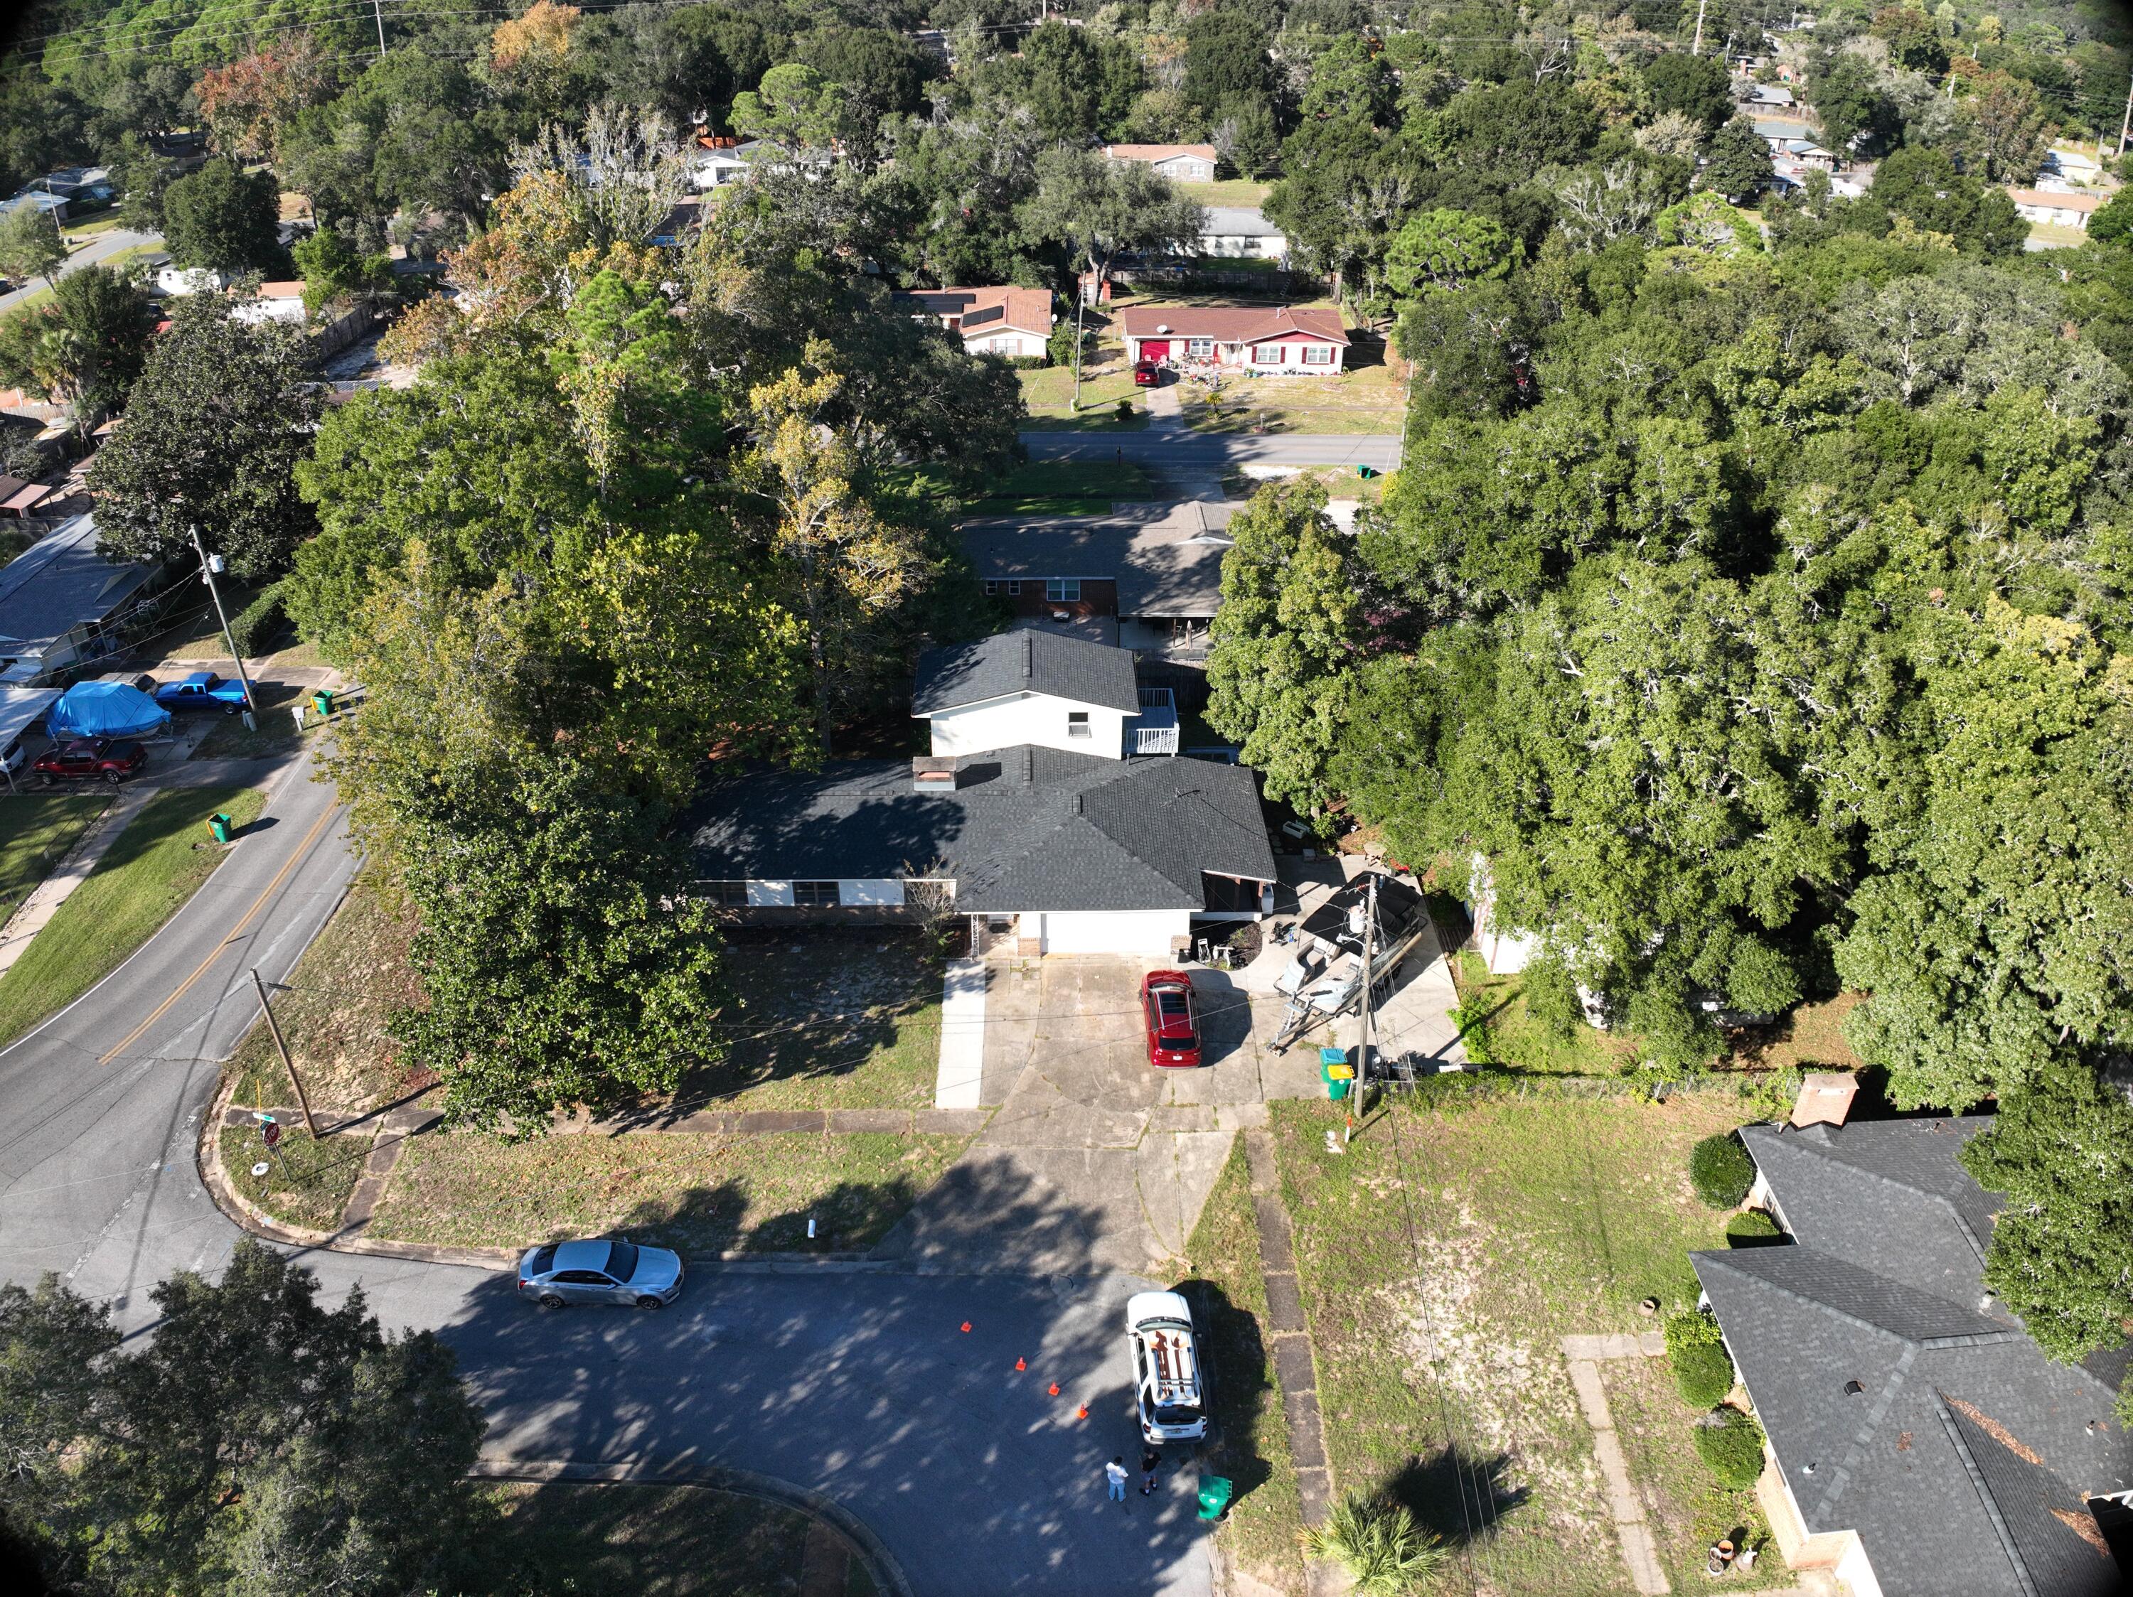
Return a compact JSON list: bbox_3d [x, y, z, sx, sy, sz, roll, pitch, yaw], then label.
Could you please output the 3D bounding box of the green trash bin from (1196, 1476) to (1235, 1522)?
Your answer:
[{"bbox_3d":[3.914,18.542,39.125,0.860,1.080,0.700,3,33,5],"label":"green trash bin"}]

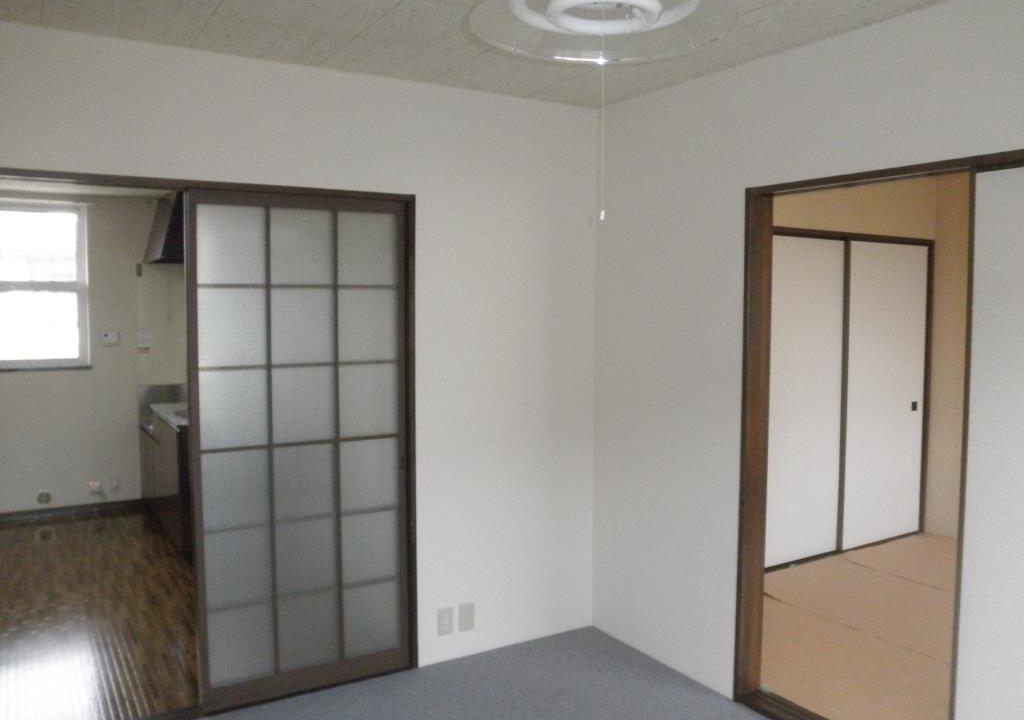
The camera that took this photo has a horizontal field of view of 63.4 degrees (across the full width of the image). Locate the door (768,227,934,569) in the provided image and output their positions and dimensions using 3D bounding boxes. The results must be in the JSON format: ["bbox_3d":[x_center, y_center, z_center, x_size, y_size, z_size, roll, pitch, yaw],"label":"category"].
[{"bbox_3d":[2.021,0.217,5.072,1.741,1.972,0.050,-3,5,-31],"label":"door"}]

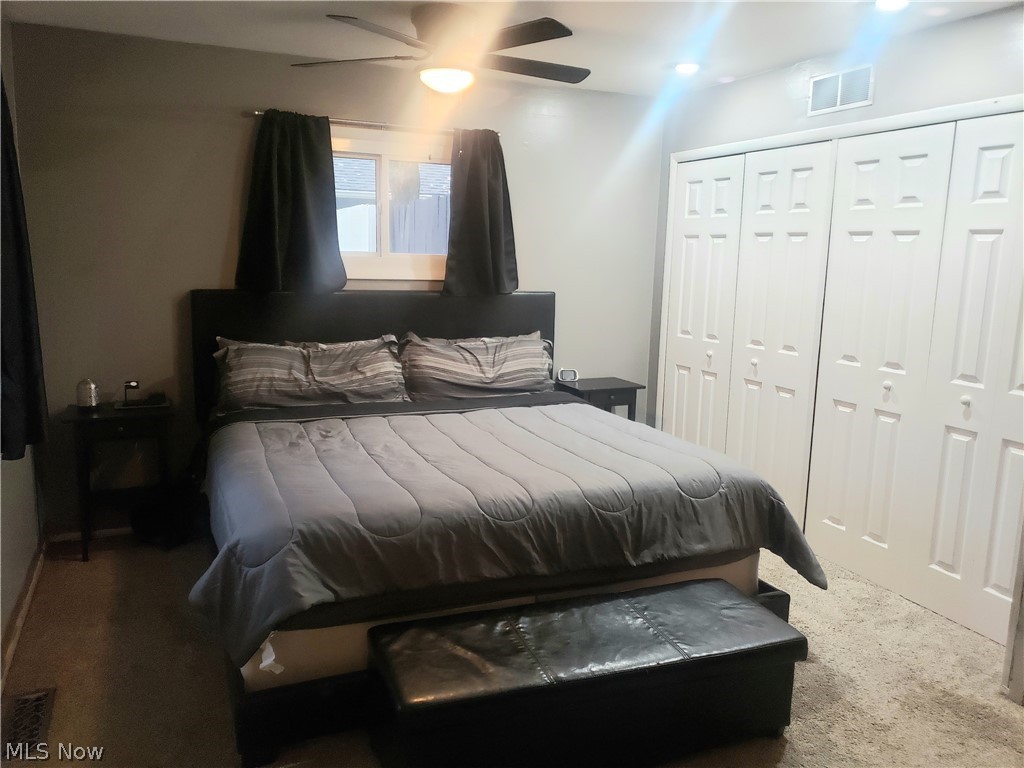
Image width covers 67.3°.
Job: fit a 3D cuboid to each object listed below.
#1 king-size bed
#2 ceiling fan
[{"bbox_3d":[-0.296,0.271,3.401,2.070,1.250,2.121,-3,11,-24],"label":"king-size bed"},{"bbox_3d":[-0.266,-1.324,3.056,1.300,0.331,1.300,-3,11,-24],"label":"ceiling fan"}]

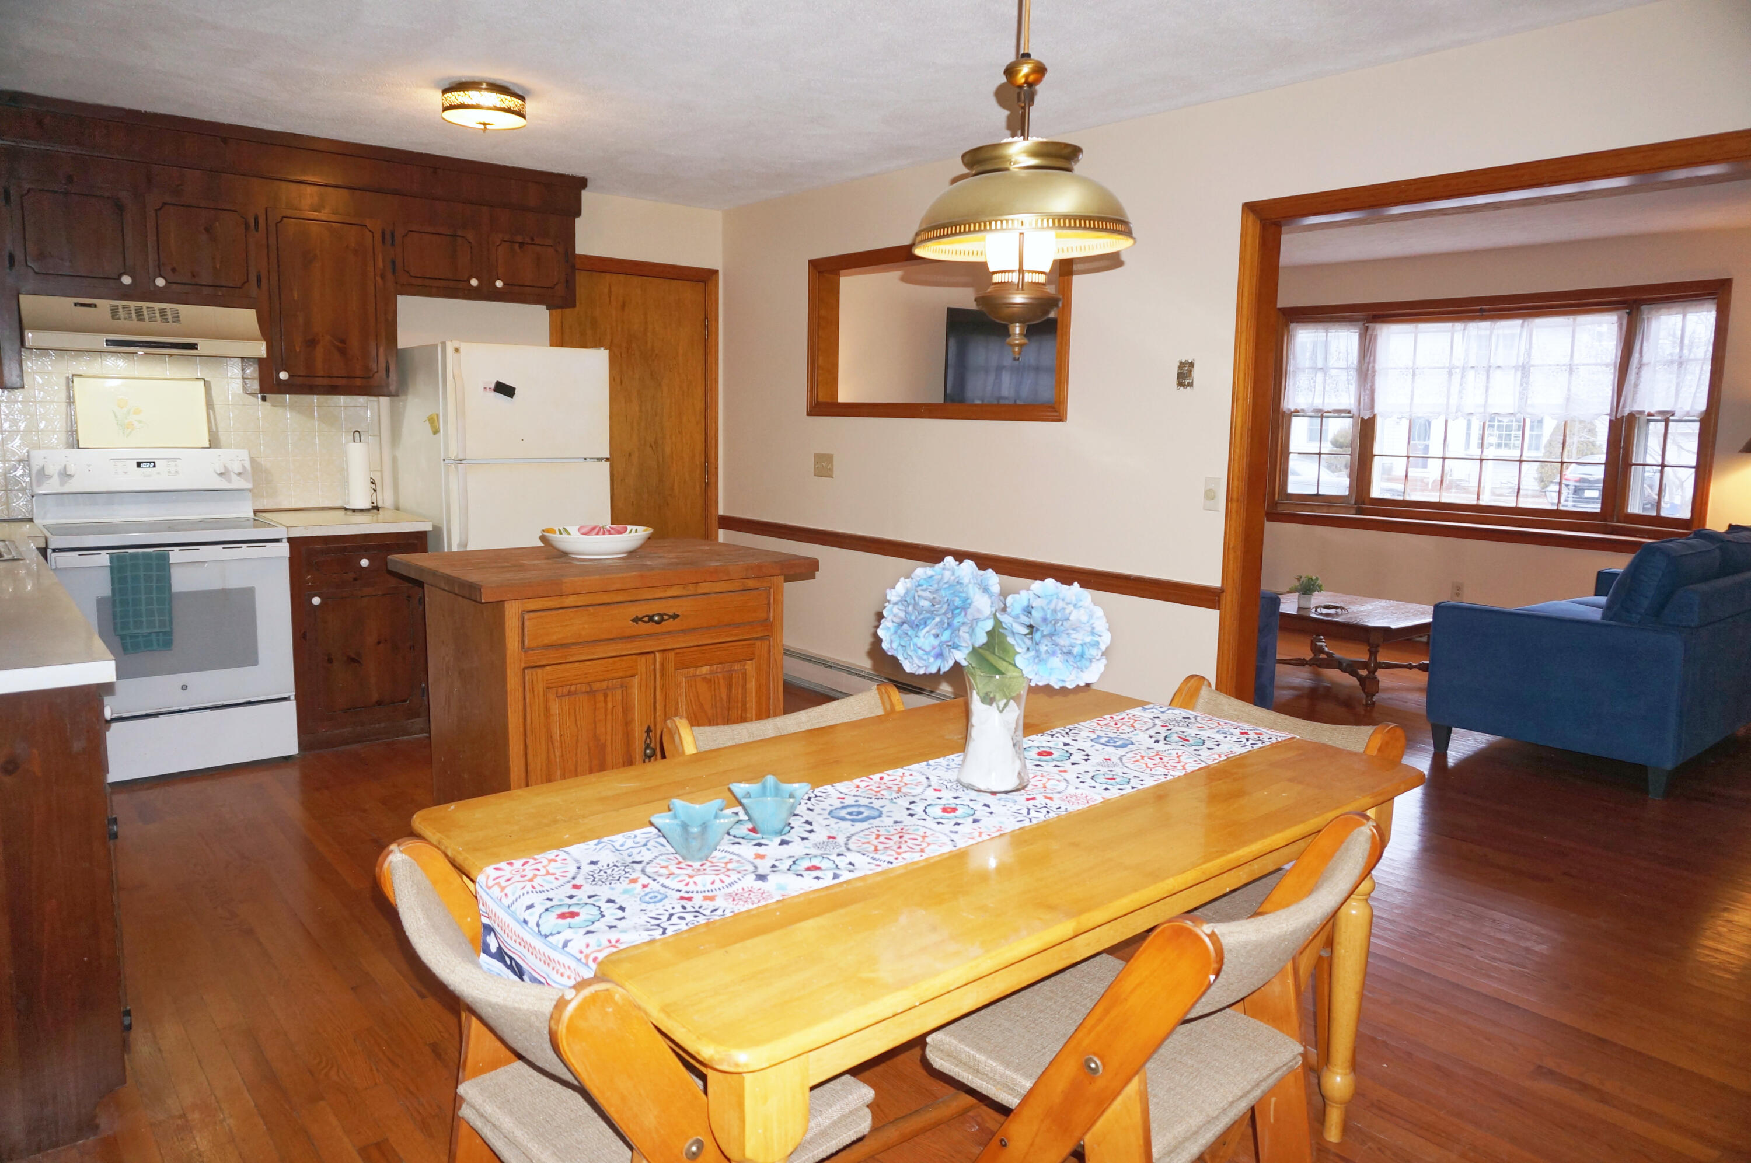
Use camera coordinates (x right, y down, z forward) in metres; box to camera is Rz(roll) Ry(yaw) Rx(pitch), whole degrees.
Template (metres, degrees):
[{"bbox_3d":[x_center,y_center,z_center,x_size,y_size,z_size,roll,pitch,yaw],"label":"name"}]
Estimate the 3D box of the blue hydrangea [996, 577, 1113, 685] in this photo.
[{"bbox_3d":[0.307,0.090,2.010,0.193,0.182,0.180,2,8,9],"label":"blue hydrangea"}]

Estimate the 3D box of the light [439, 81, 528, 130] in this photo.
[{"bbox_3d":[-1.315,-1.584,3.919,0.276,0.138,0.276,-6,11,-40],"label":"light"}]

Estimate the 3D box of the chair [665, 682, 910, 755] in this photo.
[{"bbox_3d":[-0.039,0.669,2.319,0.530,0.785,0.580,-5,10,-38],"label":"chair"}]

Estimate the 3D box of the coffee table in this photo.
[{"bbox_3d":[2.573,0.353,6.308,0.880,0.420,0.880,-5,10,-39],"label":"coffee table"}]

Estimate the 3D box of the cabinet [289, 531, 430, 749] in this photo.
[{"bbox_3d":[-2.248,0.210,4.940,0.521,0.874,0.600,-6,11,-40],"label":"cabinet"}]

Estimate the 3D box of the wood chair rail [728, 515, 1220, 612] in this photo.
[{"bbox_3d":[0.149,-0.132,5.224,0.024,0.078,3.228,-5,10,-39],"label":"wood chair rail"}]

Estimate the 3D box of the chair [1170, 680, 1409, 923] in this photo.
[{"bbox_3d":[0.695,0.661,2.488,0.580,0.785,0.530,-4,10,-35],"label":"chair"}]

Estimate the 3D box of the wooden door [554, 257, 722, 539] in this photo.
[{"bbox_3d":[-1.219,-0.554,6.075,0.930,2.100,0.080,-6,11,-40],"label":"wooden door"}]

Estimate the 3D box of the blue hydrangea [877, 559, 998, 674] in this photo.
[{"bbox_3d":[0.109,0.060,2.020,0.210,0.200,0.200,0,8,-6],"label":"blue hydrangea"}]

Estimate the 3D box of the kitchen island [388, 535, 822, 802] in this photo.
[{"bbox_3d":[-0.871,0.376,3.791,1.105,0.914,0.785,-6,11,-40],"label":"kitchen island"}]

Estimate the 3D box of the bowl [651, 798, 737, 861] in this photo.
[{"bbox_3d":[-0.257,0.361,1.665,0.125,0.062,0.122,0,8,-6],"label":"bowl"}]

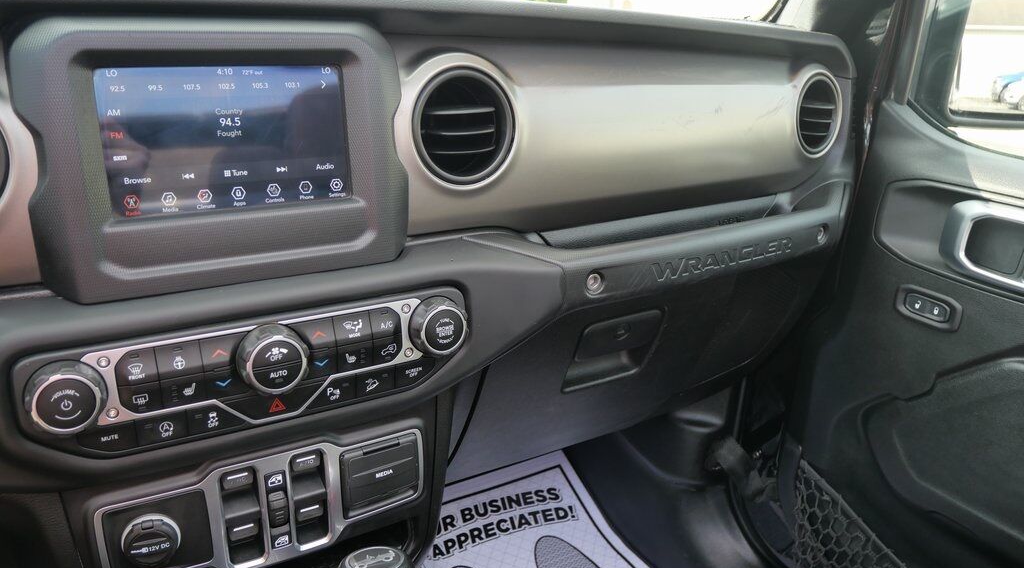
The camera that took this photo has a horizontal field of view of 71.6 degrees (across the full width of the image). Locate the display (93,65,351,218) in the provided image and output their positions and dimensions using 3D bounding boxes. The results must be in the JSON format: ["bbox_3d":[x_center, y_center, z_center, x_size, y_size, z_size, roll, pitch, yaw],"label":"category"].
[{"bbox_3d":[-0.193,-0.100,0.489,0.155,0.093,0.012,-10,11,-26],"label":"display"}]

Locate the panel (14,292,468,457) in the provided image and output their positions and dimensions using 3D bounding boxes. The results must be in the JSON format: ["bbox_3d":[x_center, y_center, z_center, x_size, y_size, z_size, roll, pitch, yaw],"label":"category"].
[{"bbox_3d":[-0.157,0.055,0.467,0.276,0.077,0.032,-10,17,-26],"label":"panel"}]

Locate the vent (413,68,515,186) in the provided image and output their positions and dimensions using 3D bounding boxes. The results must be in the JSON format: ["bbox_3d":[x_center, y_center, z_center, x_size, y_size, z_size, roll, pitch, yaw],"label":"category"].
[{"bbox_3d":[-0.046,-0.127,0.575,0.089,0.090,0.035,-11,17,-29],"label":"vent"}]

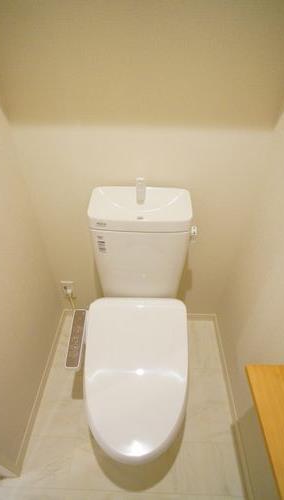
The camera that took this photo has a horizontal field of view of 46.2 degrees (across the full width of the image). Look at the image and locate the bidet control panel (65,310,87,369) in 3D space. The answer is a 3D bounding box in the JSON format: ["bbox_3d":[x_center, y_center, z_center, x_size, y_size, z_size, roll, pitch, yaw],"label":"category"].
[{"bbox_3d":[-0.254,0.344,1.297,0.050,0.030,0.236,1,53,1],"label":"bidet control panel"}]

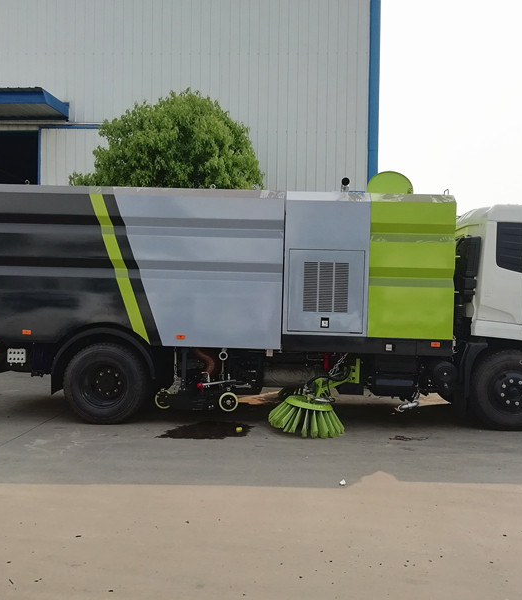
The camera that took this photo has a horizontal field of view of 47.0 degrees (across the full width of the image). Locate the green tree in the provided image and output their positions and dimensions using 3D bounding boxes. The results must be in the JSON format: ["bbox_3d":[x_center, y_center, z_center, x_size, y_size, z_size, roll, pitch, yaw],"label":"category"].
[{"bbox_3d":[-1.868,-1.325,11.997,3.900,5.700,3.800,1,0,1],"label":"green tree"}]

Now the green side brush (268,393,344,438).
[{"bbox_3d":[0.555,1.385,7.330,0.900,0.360,0.900,7,0,1],"label":"green side brush"}]

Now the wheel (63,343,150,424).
[{"bbox_3d":[-1.923,1.033,7.550,1.010,1.010,0.310,1,0,1],"label":"wheel"}]

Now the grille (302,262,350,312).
[{"bbox_3d":[0.790,-0.154,7.302,0.555,0.610,0.040,1,0,1],"label":"grille"}]

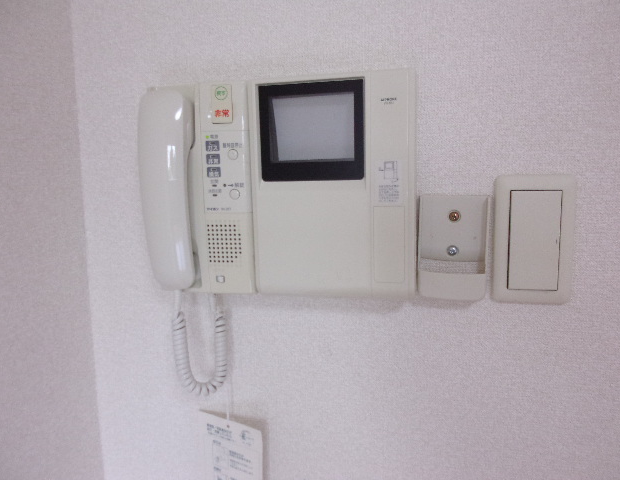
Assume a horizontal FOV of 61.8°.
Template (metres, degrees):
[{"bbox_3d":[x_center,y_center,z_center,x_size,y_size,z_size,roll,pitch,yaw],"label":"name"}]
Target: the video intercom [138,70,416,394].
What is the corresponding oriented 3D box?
[{"bbox_3d":[-0.033,0.006,0.496,0.267,0.310,0.060,0,7,12],"label":"video intercom"}]

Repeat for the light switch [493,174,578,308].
[{"bbox_3d":[0.203,0.001,0.469,0.070,0.119,0.011,0,7,12],"label":"light switch"}]

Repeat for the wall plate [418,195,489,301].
[{"bbox_3d":[0.133,0.007,0.480,0.062,0.098,0.020,0,7,12],"label":"wall plate"}]

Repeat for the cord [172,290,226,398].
[{"bbox_3d":[-0.112,0.108,0.533,0.061,0.112,0.026,0,7,12],"label":"cord"}]

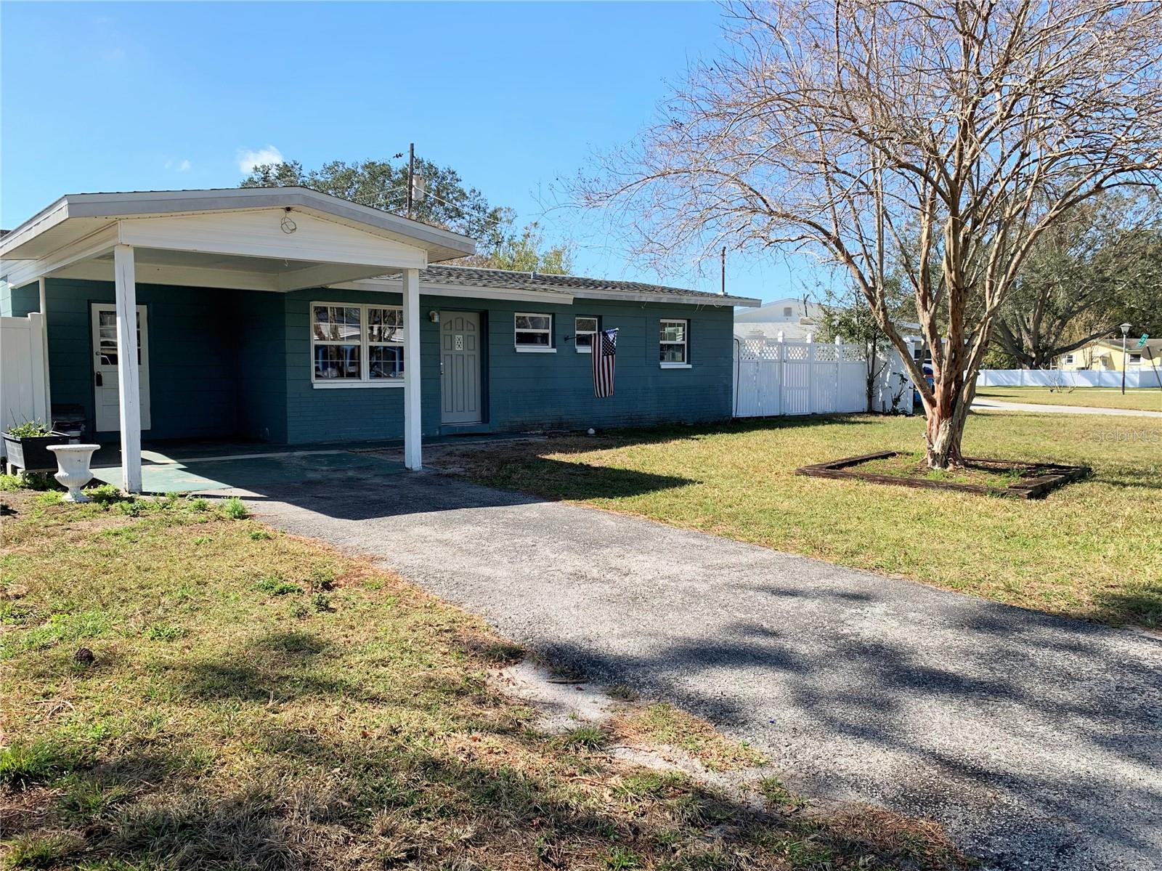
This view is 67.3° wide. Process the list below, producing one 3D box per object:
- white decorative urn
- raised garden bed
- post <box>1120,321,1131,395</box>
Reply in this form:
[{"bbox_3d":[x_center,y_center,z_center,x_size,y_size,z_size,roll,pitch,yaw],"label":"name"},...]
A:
[{"bbox_3d":[-4.710,0.342,8.100,0.430,0.510,0.430,0,5,0],"label":"white decorative urn"},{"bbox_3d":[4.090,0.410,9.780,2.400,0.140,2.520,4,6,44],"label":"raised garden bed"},{"bbox_3d":[26.700,-3.780,42.800,0.500,3.480,0.500,0,5,0],"label":"post"}]

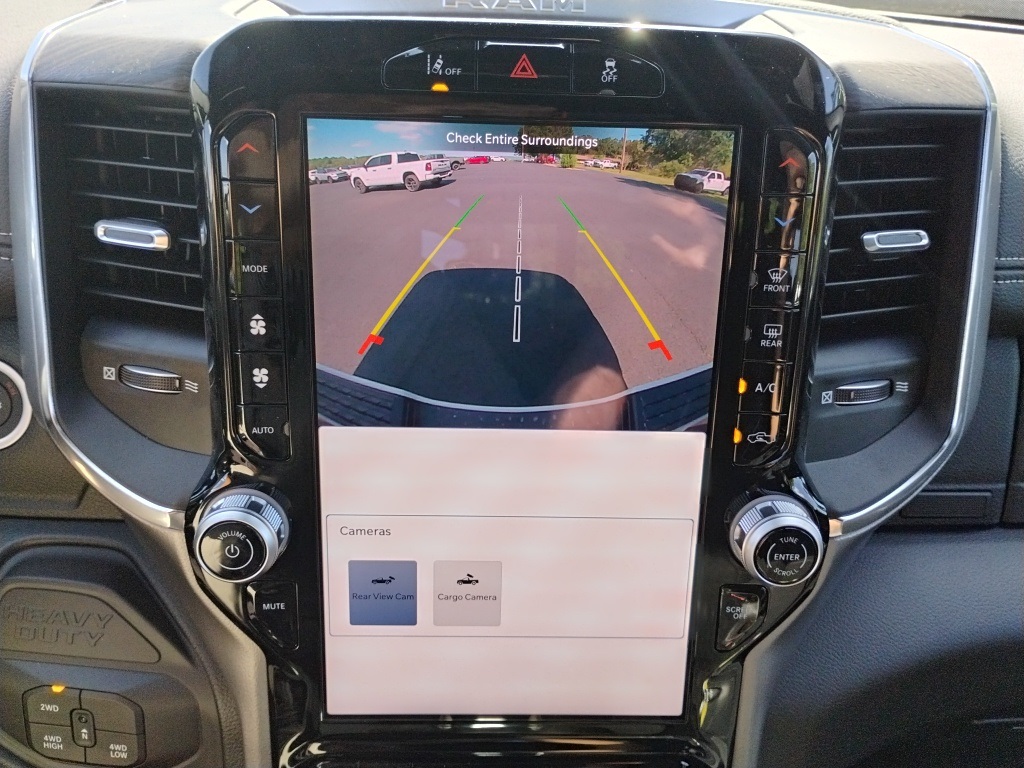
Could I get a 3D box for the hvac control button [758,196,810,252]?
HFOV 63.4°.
[{"bbox_3d":[0.106,-0.063,0.328,0.019,0.021,0.008,1,15,-2],"label":"hvac control button"}]

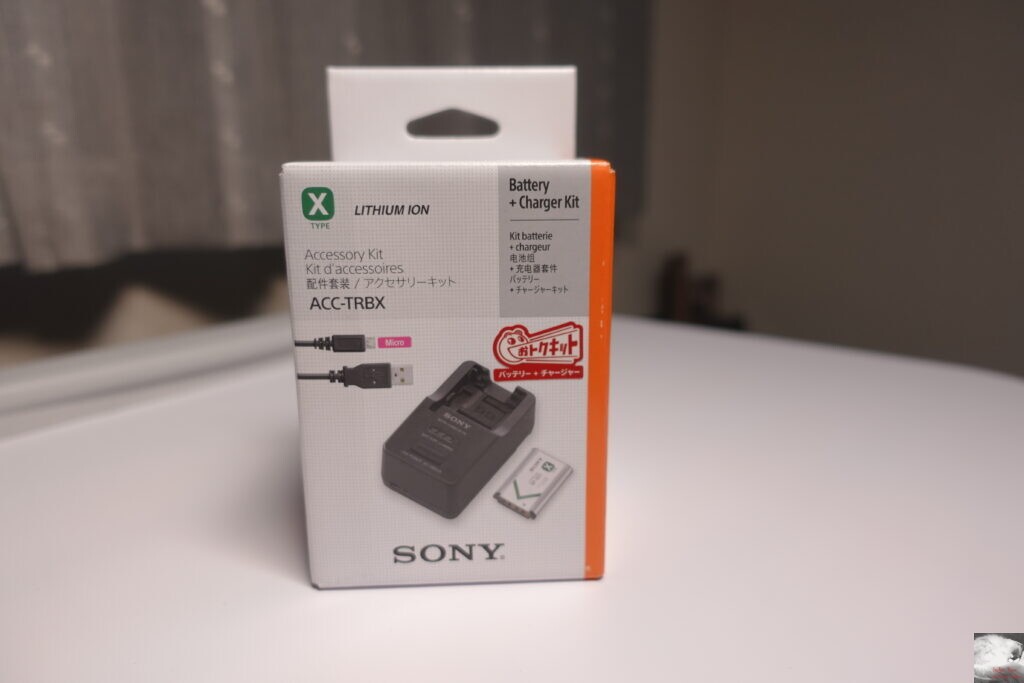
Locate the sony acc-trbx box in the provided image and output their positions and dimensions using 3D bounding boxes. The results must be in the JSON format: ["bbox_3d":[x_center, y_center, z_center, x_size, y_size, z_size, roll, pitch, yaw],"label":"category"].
[{"bbox_3d":[-0.019,-0.008,0.229,0.095,0.167,0.050,-1,13,-3],"label":"sony acc-trbx box"}]

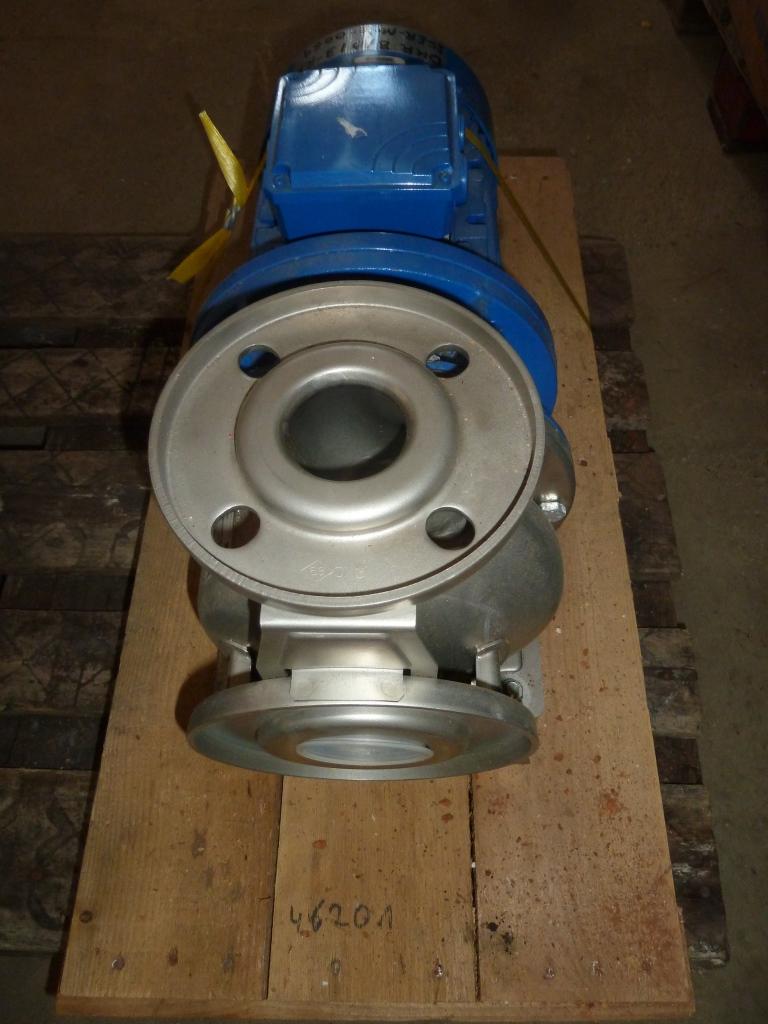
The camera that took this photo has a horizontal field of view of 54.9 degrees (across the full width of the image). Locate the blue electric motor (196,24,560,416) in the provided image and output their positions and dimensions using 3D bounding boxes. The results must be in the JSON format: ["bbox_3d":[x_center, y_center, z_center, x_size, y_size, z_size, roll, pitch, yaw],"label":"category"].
[{"bbox_3d":[-0.010,-0.200,0.568,0.255,0.273,0.299,-1,61,1],"label":"blue electric motor"}]

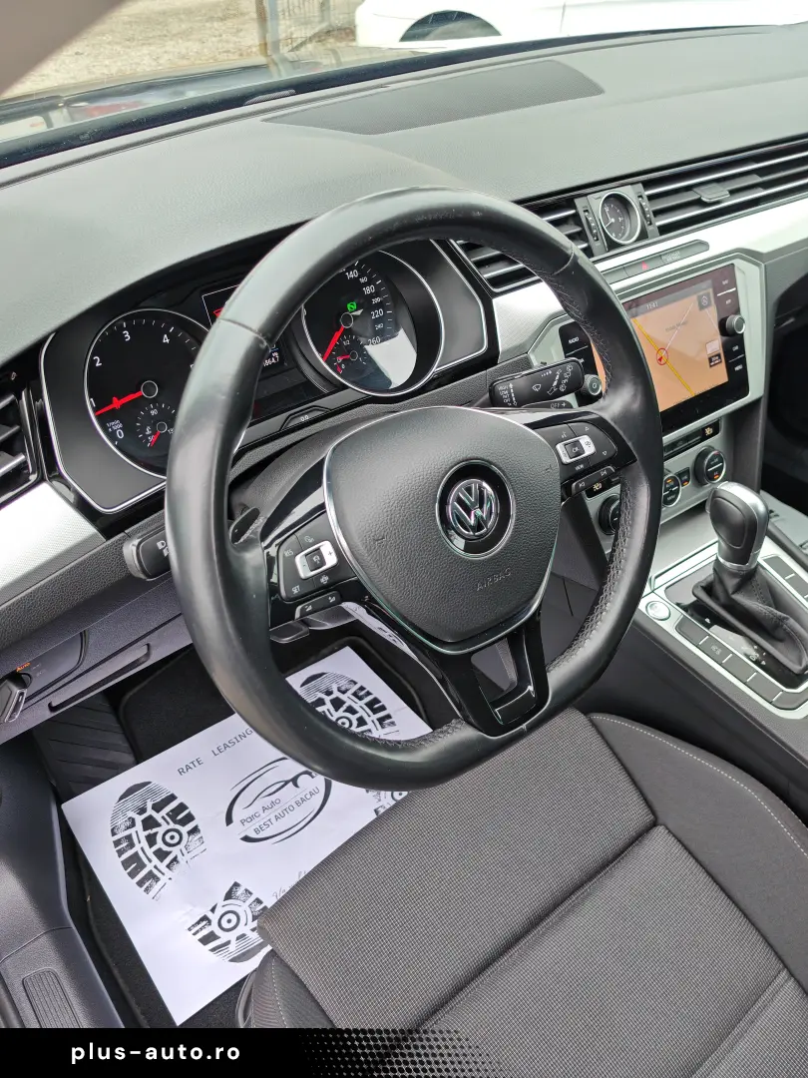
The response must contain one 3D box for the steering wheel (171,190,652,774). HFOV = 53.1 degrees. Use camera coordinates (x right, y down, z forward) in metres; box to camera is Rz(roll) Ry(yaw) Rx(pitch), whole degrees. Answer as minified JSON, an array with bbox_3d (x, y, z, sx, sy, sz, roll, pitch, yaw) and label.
[{"bbox_3d":[0.020,-0.030,0.533,0.370,0.362,0.090,-26,19,-29],"label":"steering wheel"}]

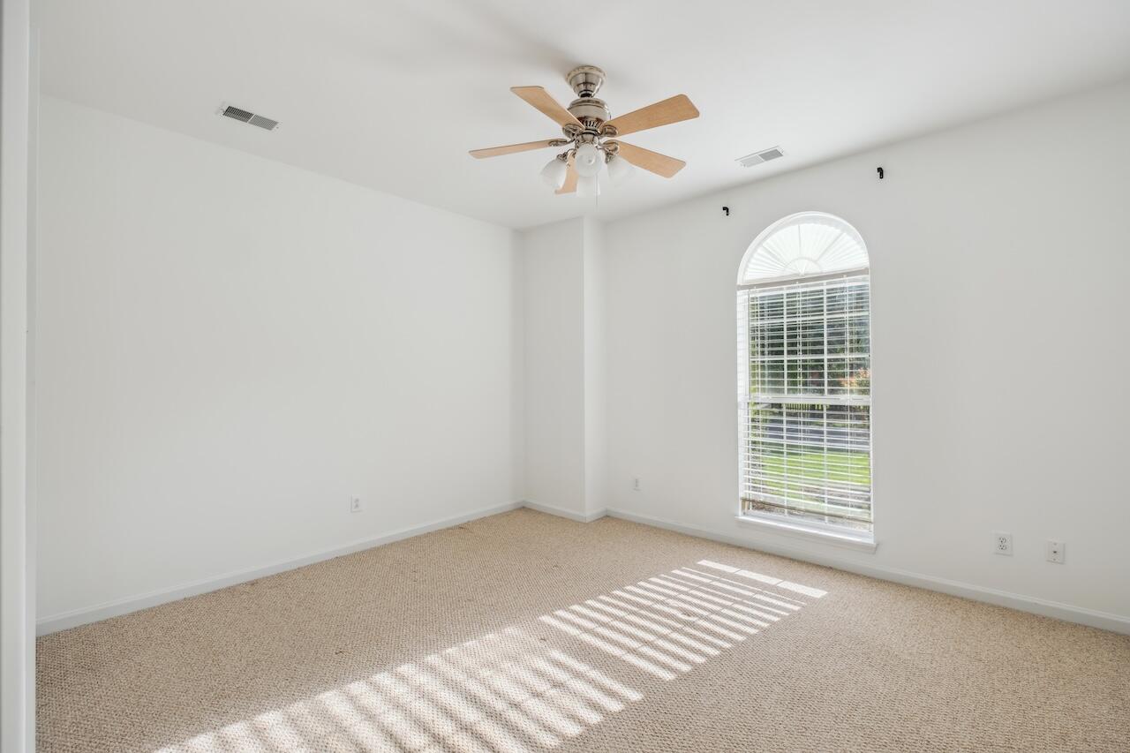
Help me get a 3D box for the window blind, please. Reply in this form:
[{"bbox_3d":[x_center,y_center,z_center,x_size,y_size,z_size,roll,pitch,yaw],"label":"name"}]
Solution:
[{"bbox_3d":[1.684,0.144,3.361,0.860,1.620,0.060,-1,-1,42],"label":"window blind"}]

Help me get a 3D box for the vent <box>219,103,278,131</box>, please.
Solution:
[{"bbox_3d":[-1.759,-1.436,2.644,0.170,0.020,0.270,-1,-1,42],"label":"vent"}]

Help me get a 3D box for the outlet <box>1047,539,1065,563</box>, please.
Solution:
[{"bbox_3d":[2.578,0.926,2.470,0.070,0.114,0.012,-1,-1,42],"label":"outlet"}]

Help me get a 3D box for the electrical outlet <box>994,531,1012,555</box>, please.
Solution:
[{"bbox_3d":[2.431,0.930,2.604,0.070,0.115,0.012,-1,-1,42],"label":"electrical outlet"}]

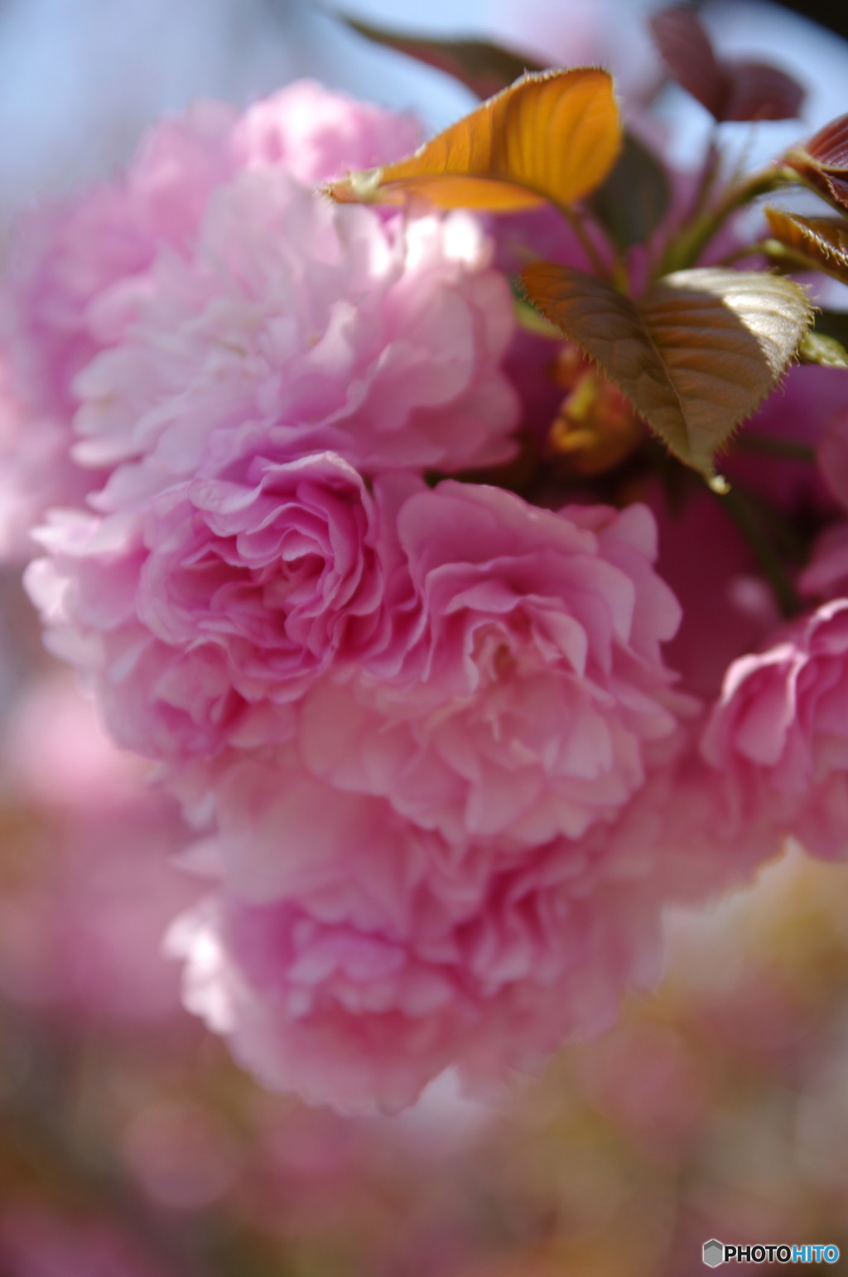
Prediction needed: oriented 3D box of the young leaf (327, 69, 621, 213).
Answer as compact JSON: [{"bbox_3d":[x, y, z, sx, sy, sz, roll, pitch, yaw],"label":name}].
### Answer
[{"bbox_3d":[0.006,-0.060,0.447,0.035,0.017,0.018,0,0,0],"label":"young leaf"}]

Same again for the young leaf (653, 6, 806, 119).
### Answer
[{"bbox_3d":[0.040,-0.075,0.483,0.020,0.015,0.019,0,0,0],"label":"young leaf"}]

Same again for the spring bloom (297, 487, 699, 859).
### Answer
[{"bbox_3d":[0.009,0.004,0.457,0.048,0.044,0.034,0,13,-3],"label":"spring bloom"}]

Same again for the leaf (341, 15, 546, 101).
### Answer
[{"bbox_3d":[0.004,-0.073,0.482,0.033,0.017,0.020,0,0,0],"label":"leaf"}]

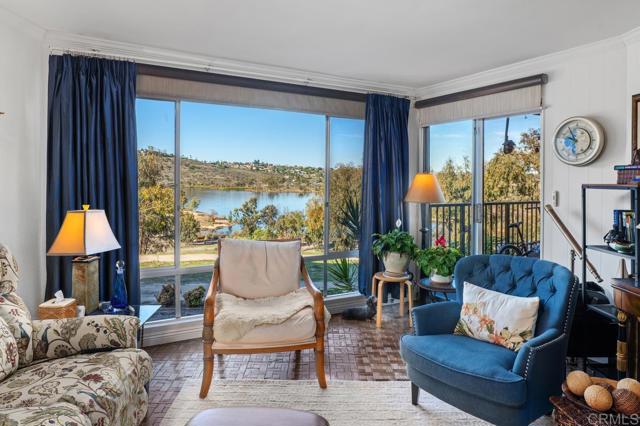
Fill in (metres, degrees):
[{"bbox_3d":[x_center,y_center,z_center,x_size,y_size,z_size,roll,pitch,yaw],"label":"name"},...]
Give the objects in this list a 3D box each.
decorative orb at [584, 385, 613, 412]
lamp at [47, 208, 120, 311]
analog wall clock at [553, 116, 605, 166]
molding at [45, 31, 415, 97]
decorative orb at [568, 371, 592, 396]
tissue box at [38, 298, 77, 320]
[{"bbox_3d":[1.097,0.731,1.680,0.095,0.095,0.095,0,3,0],"label":"decorative orb"},{"bbox_3d":[-1.482,0.271,2.715,0.290,0.650,0.290,1,3,13],"label":"lamp"},{"bbox_3d":[2.070,-0.573,3.410,0.065,0.370,0.370,-2,4,-34],"label":"analog wall clock"},{"bbox_3d":[-0.420,-1.326,3.963,3.570,0.110,0.090,-2,4,-30],"label":"molding"},{"bbox_3d":[1.089,0.716,1.790,0.095,0.095,0.095,0,3,0],"label":"decorative orb"},{"bbox_3d":[-1.499,0.571,2.440,0.145,0.120,0.160,0,4,-3],"label":"tissue box"}]

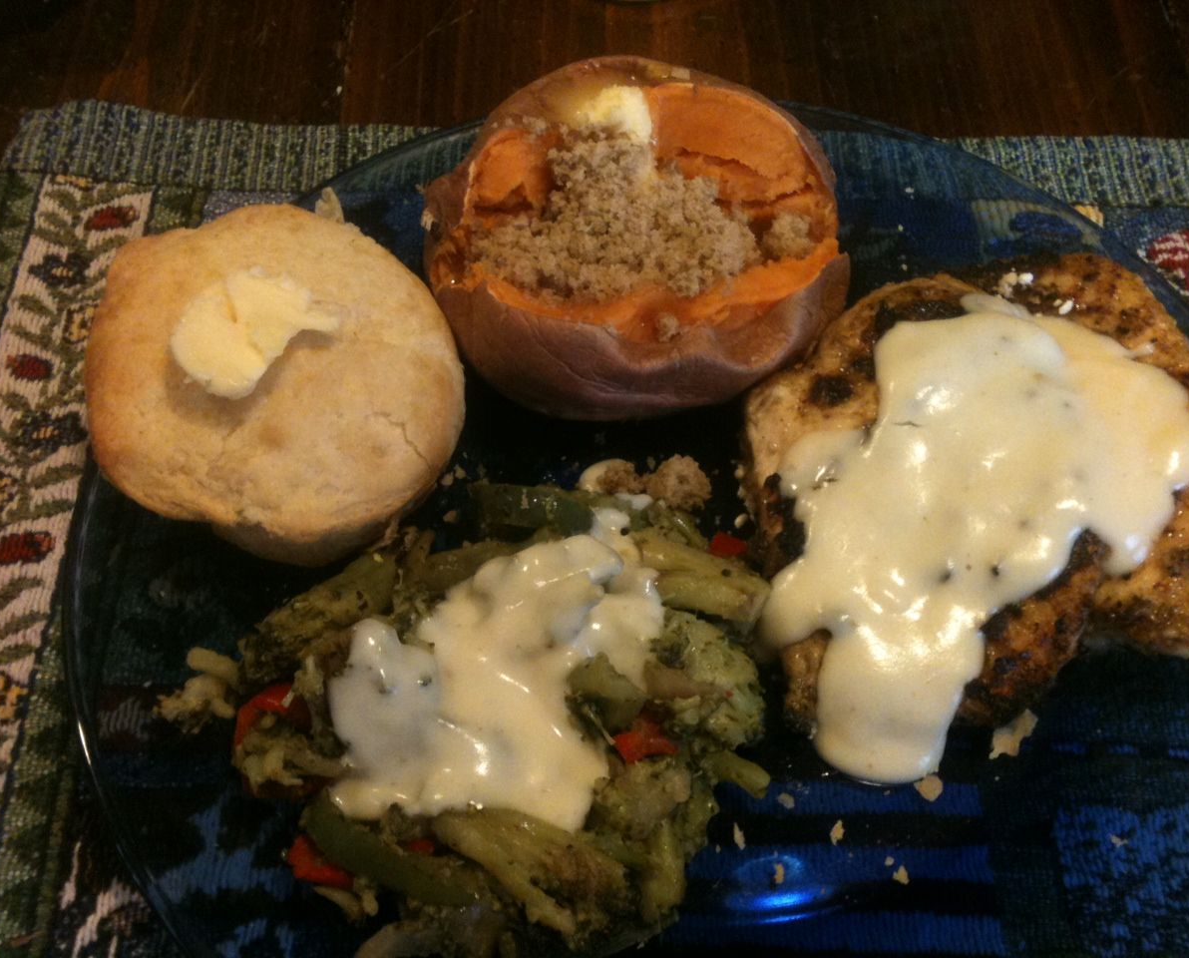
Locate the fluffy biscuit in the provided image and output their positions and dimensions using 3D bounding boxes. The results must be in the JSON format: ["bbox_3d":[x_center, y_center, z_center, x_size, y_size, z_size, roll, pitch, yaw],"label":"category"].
[{"bbox_3d":[-0.069,-0.023,0.285,0.082,0.049,0.082,1,56,-1],"label":"fluffy biscuit"}]

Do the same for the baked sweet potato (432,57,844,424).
[{"bbox_3d":[0.010,-0.056,0.299,0.099,0.068,0.089,1,56,-1],"label":"baked sweet potato"}]

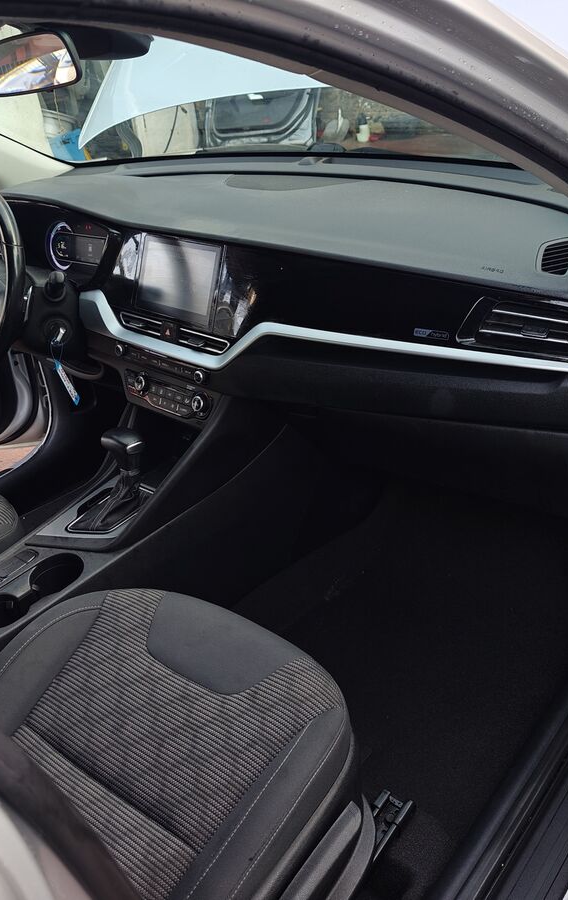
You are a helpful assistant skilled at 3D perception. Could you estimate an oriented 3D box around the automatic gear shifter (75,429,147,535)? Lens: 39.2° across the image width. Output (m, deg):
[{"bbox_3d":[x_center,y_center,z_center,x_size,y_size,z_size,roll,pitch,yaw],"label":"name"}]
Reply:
[{"bbox_3d":[-0.299,0.048,1.365,0.072,0.150,0.147,19,36,36],"label":"automatic gear shifter"}]

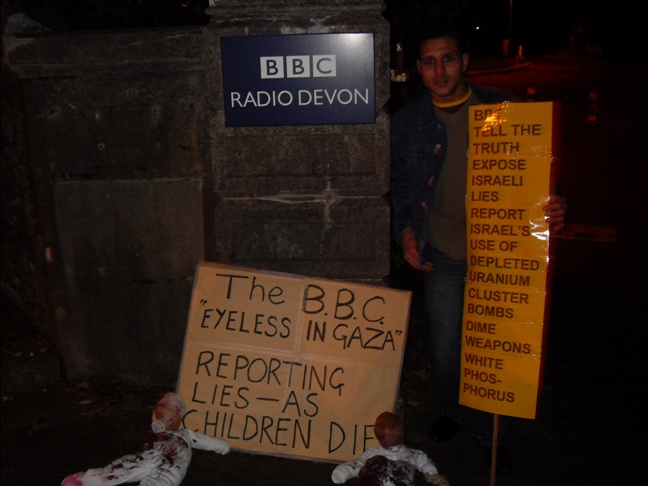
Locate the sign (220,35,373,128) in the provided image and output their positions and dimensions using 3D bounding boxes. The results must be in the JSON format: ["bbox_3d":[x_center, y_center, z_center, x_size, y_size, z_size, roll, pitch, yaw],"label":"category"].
[{"bbox_3d":[-0.097,-0.628,2.686,0.588,0.340,0.025,-1,15,3],"label":"sign"}]

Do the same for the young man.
[{"bbox_3d":[0.574,0.079,2.754,0.630,1.740,0.470,0,15,8],"label":"young man"}]

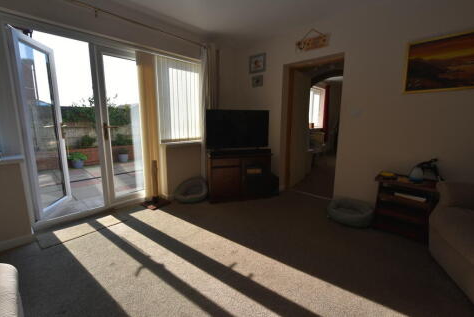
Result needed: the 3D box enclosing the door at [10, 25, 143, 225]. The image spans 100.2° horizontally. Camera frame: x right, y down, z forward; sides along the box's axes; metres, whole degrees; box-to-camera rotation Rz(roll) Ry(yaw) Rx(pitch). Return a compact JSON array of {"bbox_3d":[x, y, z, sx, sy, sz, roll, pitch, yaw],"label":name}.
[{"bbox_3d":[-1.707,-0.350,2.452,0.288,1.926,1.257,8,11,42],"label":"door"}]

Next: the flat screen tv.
[{"bbox_3d":[0.023,-0.434,2.984,0.948,0.556,0.082,-2,9,-15],"label":"flat screen tv"}]

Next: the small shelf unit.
[{"bbox_3d":[1.711,0.485,2.052,0.433,0.536,0.319,7,11,40],"label":"small shelf unit"}]

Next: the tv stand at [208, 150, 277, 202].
[{"bbox_3d":[0.037,0.263,3.046,0.948,0.669,0.412,-2,9,-15],"label":"tv stand"}]

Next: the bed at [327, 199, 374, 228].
[{"bbox_3d":[1.306,0.630,2.270,0.494,0.180,0.494,7,11,40],"label":"bed"}]

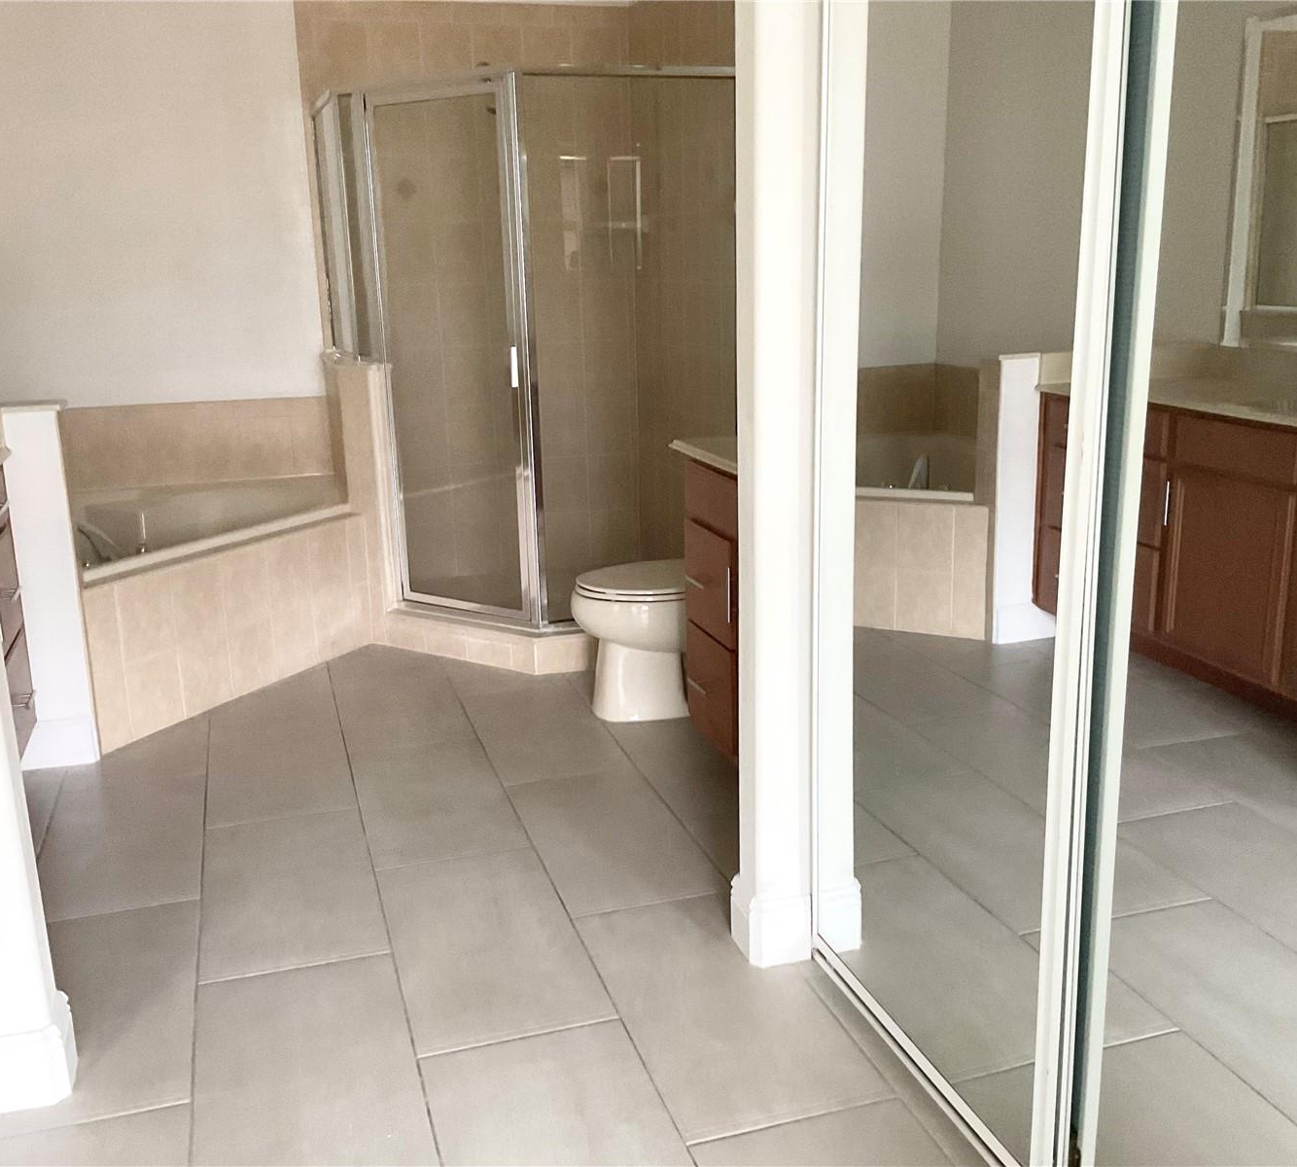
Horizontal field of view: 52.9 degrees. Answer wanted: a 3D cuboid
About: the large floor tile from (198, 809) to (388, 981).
[{"bbox_3d":[-0.840,0.707,3.048,0.386,0.010,0.772,-5,15,-16],"label":"large floor tile"}]

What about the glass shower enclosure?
[{"bbox_3d":[-0.468,-0.887,4.935,1.344,1.802,1.437,-5,15,-16],"label":"glass shower enclosure"}]

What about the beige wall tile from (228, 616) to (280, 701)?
[{"bbox_3d":[-1.322,0.248,4.349,0.010,0.243,0.203,7,16,28],"label":"beige wall tile"}]

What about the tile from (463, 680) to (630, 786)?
[{"bbox_3d":[-0.328,0.453,3.993,0.386,0.010,0.772,-5,15,-16],"label":"tile"}]

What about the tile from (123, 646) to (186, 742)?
[{"bbox_3d":[-1.517,0.343,3.999,0.010,0.240,0.204,7,16,28],"label":"tile"}]

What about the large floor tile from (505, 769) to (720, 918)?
[{"bbox_3d":[-0.098,0.635,3.275,0.386,0.010,0.772,-5,15,-16],"label":"large floor tile"}]

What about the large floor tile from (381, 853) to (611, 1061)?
[{"bbox_3d":[-0.353,0.763,2.798,0.386,0.010,0.772,-5,15,-16],"label":"large floor tile"}]

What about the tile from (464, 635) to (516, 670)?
[{"bbox_3d":[-0.558,0.254,4.588,0.197,0.086,0.010,7,17,29],"label":"tile"}]

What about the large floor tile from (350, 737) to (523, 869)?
[{"bbox_3d":[-0.583,0.582,3.516,0.386,0.010,0.772,-5,15,-16],"label":"large floor tile"}]

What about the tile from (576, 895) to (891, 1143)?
[{"bbox_3d":[0.131,0.817,2.558,0.386,0.010,0.772,-5,15,-16],"label":"tile"}]

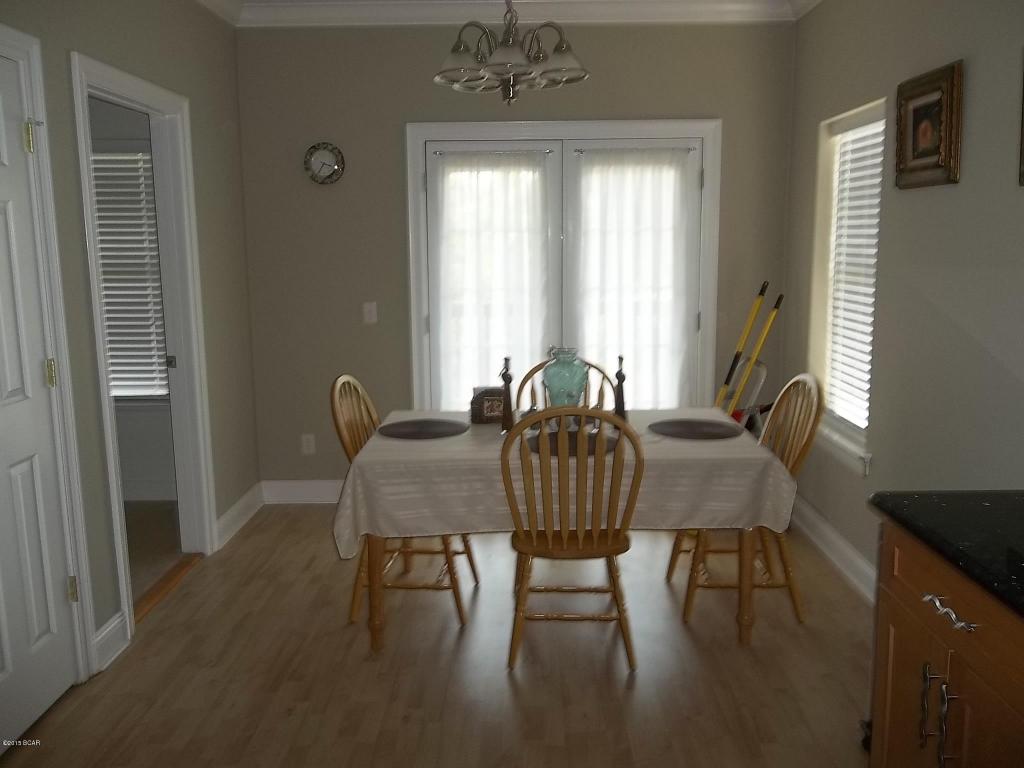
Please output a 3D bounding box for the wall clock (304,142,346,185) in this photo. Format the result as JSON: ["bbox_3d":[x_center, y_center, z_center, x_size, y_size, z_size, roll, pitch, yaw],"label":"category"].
[{"bbox_3d":[-1.024,-1.205,4.365,0.228,0.228,0.040,0,10,1],"label":"wall clock"}]

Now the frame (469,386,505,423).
[{"bbox_3d":[-0.095,0.088,3.357,0.150,0.150,0.060,-1,10,-4],"label":"frame"}]

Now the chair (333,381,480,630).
[{"bbox_3d":[-0.432,0.448,3.338,0.540,0.970,0.475,1,10,5],"label":"chair"}]

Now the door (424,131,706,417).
[{"bbox_3d":[0.290,-0.340,4.536,1.550,2.100,0.090,0,10,1],"label":"door"}]

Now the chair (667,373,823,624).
[{"bbox_3d":[0.943,0.441,3.330,0.540,0.970,0.475,-1,10,-2],"label":"chair"}]

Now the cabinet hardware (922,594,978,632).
[{"bbox_3d":[0.820,0.424,1.491,0.040,0.035,0.165,0,10,1],"label":"cabinet hardware"}]

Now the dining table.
[{"bbox_3d":[0.188,0.568,3.245,1.530,0.760,0.910,0,10,0],"label":"dining table"}]

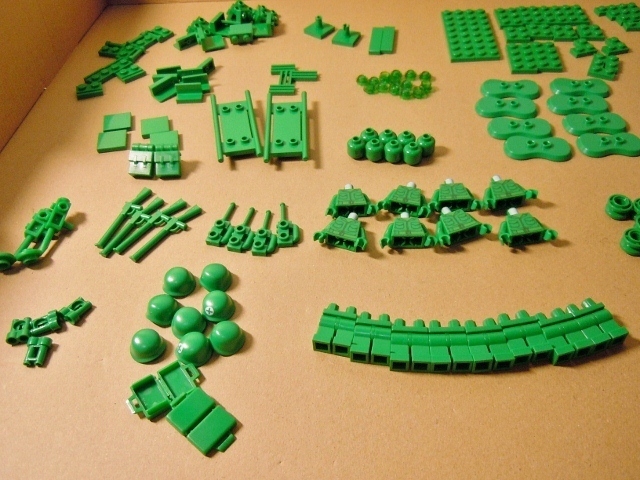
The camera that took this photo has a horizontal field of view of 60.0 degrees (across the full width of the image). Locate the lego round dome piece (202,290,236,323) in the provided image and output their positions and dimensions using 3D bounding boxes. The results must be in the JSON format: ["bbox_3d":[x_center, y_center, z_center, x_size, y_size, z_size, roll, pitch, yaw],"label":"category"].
[{"bbox_3d":[-0.044,0.027,0.238,0.015,0.010,0.015,-2,48,2],"label":"lego round dome piece"}]

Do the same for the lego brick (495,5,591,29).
[{"bbox_3d":[0.162,-0.164,0.402,0.064,0.005,0.024,-2,48,2],"label":"lego brick"}]

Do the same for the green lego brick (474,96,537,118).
[{"bbox_3d":[0.111,-0.079,0.330,0.036,0.005,0.017,-1,48,3],"label":"green lego brick"}]

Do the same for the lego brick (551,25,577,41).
[{"bbox_3d":[0.169,-0.143,0.384,0.016,0.005,0.016,2,49,6],"label":"lego brick"}]

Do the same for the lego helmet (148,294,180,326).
[{"bbox_3d":[-0.069,0.030,0.241,0.015,0.011,0.015,-2,48,2],"label":"lego helmet"}]

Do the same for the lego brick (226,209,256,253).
[{"bbox_3d":[-0.036,-0.006,0.274,0.011,0.005,0.029,10,50,12],"label":"lego brick"}]

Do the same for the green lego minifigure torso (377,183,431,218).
[{"bbox_3d":[0.044,-0.021,0.279,0.025,0.010,0.021,11,50,13],"label":"green lego minifigure torso"}]

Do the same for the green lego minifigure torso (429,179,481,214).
[{"bbox_3d":[0.068,-0.023,0.282,0.026,0.008,0.018,-3,49,1],"label":"green lego minifigure torso"}]

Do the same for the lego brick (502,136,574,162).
[{"bbox_3d":[0.120,-0.051,0.305,0.035,0.005,0.017,3,49,7],"label":"lego brick"}]

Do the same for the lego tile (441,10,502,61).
[{"bbox_3d":[0.105,-0.144,0.388,0.032,0.005,0.064,0,48,3],"label":"lego tile"}]

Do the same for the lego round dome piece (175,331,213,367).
[{"bbox_3d":[-0.052,0.043,0.228,0.015,0.009,0.014,-2,48,2],"label":"lego round dome piece"}]

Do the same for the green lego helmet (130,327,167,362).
[{"bbox_3d":[-0.073,0.043,0.233,0.015,0.009,0.015,-2,49,2],"label":"green lego helmet"}]

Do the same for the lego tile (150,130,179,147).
[{"bbox_3d":[-0.091,-0.057,0.325,0.016,0.003,0.016,-8,49,-3],"label":"lego tile"}]

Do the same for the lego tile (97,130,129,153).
[{"bbox_3d":[-0.124,-0.059,0.333,0.016,0.003,0.016,-10,49,-5],"label":"lego tile"}]

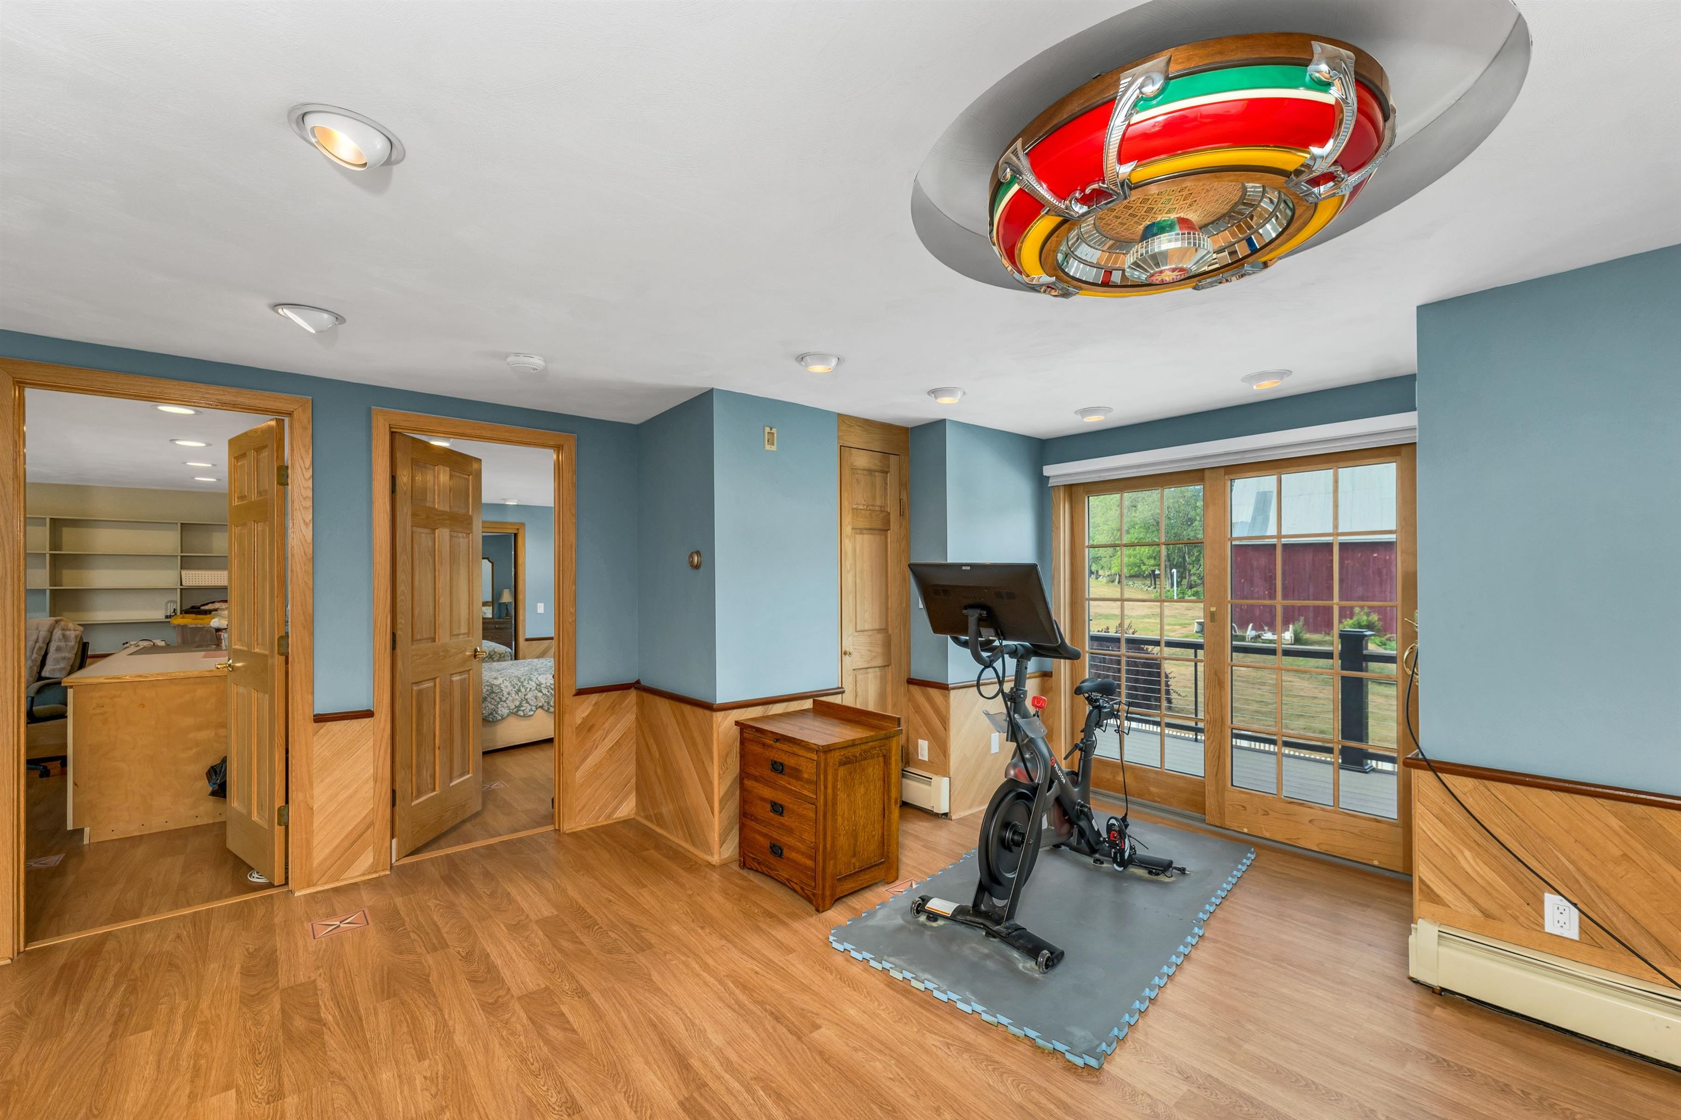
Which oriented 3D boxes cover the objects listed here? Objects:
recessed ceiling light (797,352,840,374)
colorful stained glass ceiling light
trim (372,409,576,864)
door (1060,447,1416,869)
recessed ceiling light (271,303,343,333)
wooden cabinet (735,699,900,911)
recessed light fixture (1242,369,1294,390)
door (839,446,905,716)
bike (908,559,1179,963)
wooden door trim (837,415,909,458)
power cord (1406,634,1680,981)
[{"bbox_3d":[-0.082,-0.792,2.678,0.200,0.060,0.200,0,-1,0],"label":"recessed ceiling light"},{"bbox_3d":[0.740,-0.751,1.479,0.810,0.250,0.810,0,-1,-39],"label":"colorful stained glass ceiling light"},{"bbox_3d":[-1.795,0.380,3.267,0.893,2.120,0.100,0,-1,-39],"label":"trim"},{"bbox_3d":[2.020,0.441,3.448,0.110,1.945,1.755,0,-1,-43],"label":"door"},{"bbox_3d":[-1.770,-0.790,2.178,0.200,0.060,0.200,0,-1,-39],"label":"recessed ceiling light"},{"bbox_3d":[-0.106,1.062,2.981,0.465,0.730,0.600,0,-1,-42],"label":"wooden cabinet"},{"bbox_3d":[1.910,-0.798,2.934,0.200,0.060,0.200,0,-1,-39],"label":"recessed light fixture"},{"bbox_3d":[0.185,0.398,3.819,0.480,2.060,0.045,0,-1,-39],"label":"door"},{"bbox_3d":[0.888,0.705,2.780,1.280,1.390,0.580,1,-1,-45],"label":"bike"},{"bbox_3d":[0.202,-0.714,3.840,0.563,0.173,0.045,0,-1,-39],"label":"wooden door trim"},{"bbox_3d":[2.180,0.742,2.081,0.220,0.927,0.584,0,-1,-43],"label":"power cord"}]

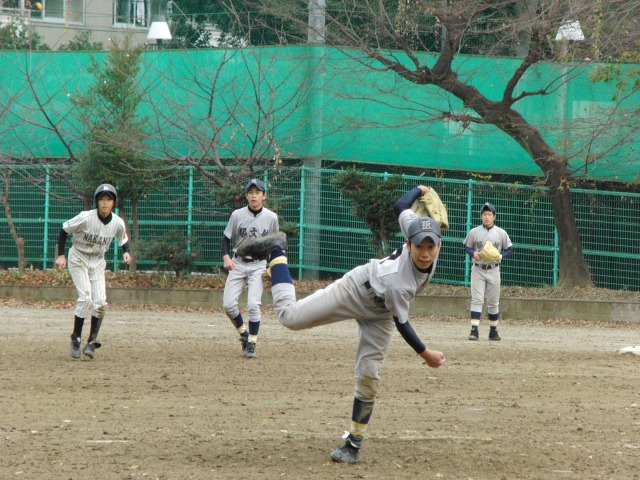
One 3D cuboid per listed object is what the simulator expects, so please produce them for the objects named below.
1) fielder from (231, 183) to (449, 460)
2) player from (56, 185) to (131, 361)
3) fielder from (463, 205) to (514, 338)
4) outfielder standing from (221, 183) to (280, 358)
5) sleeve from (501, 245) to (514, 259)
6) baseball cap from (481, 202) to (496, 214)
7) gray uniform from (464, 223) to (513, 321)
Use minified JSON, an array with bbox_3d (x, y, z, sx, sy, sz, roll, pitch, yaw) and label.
[{"bbox_3d":[0.120,0.470,25.800,0.850,1.560,1.100,1,0,-34],"label":"fielder"},{"bbox_3d":[-2.088,0.289,42.600,0.700,1.600,0.520,2,0,-7],"label":"player"},{"bbox_3d":[2.048,0.383,56.400,0.580,1.680,0.450,2,0,0],"label":"fielder"},{"bbox_3d":[-0.664,0.270,44.000,0.560,1.680,0.450,2,0,-3],"label":"outfielder standing"},{"bbox_3d":[2.275,0.140,56.300,0.160,0.170,0.210,2,0,-3],"label":"sleeve"},{"bbox_3d":[2.044,-0.382,56.300,0.190,0.140,0.260,2,0,-6],"label":"baseball cap"},{"bbox_3d":[2.048,0.383,56.400,0.570,1.140,0.330,2,0,0],"label":"gray uniform"}]

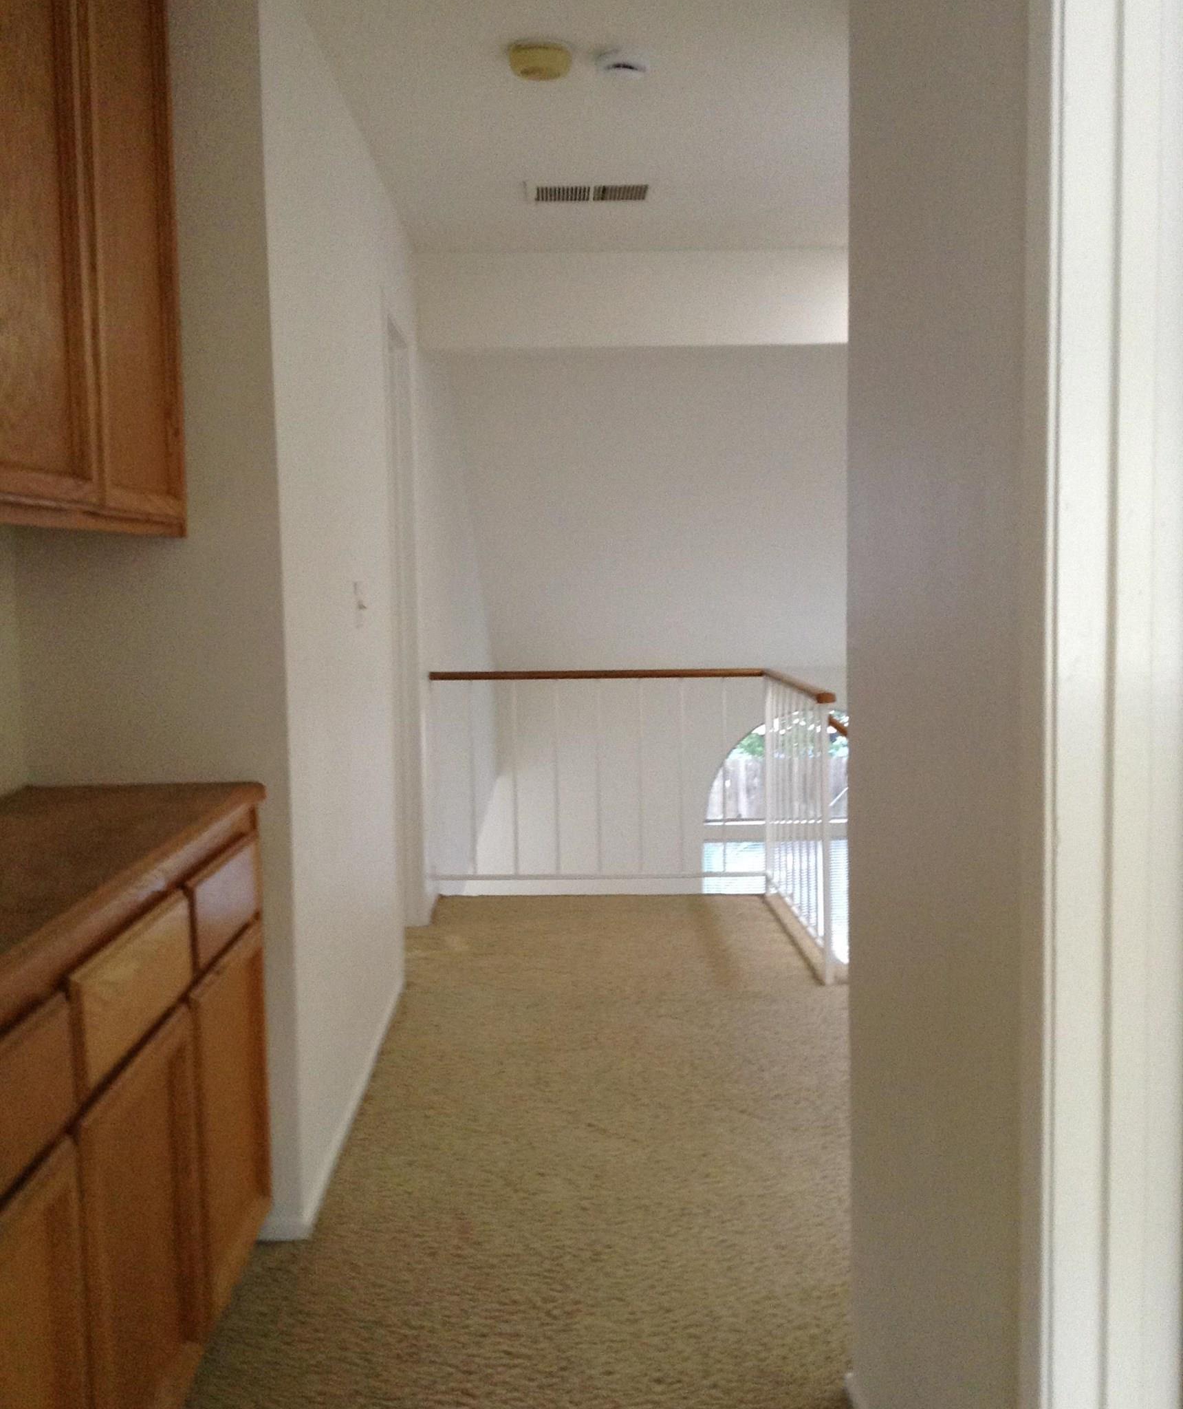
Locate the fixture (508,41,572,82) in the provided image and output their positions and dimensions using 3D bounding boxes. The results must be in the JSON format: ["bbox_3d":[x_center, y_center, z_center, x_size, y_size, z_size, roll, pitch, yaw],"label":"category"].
[{"bbox_3d":[-0.114,-1.440,3.386,0.145,0.050,0.145,-1,5,-1],"label":"fixture"}]

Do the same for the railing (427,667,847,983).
[{"bbox_3d":[0.072,0.368,5.220,1.360,0.900,1.350,-1,5,-1],"label":"railing"}]

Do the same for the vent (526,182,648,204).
[{"bbox_3d":[-0.005,-1.580,4.689,0.390,0.020,0.250,-1,5,-1],"label":"vent"}]

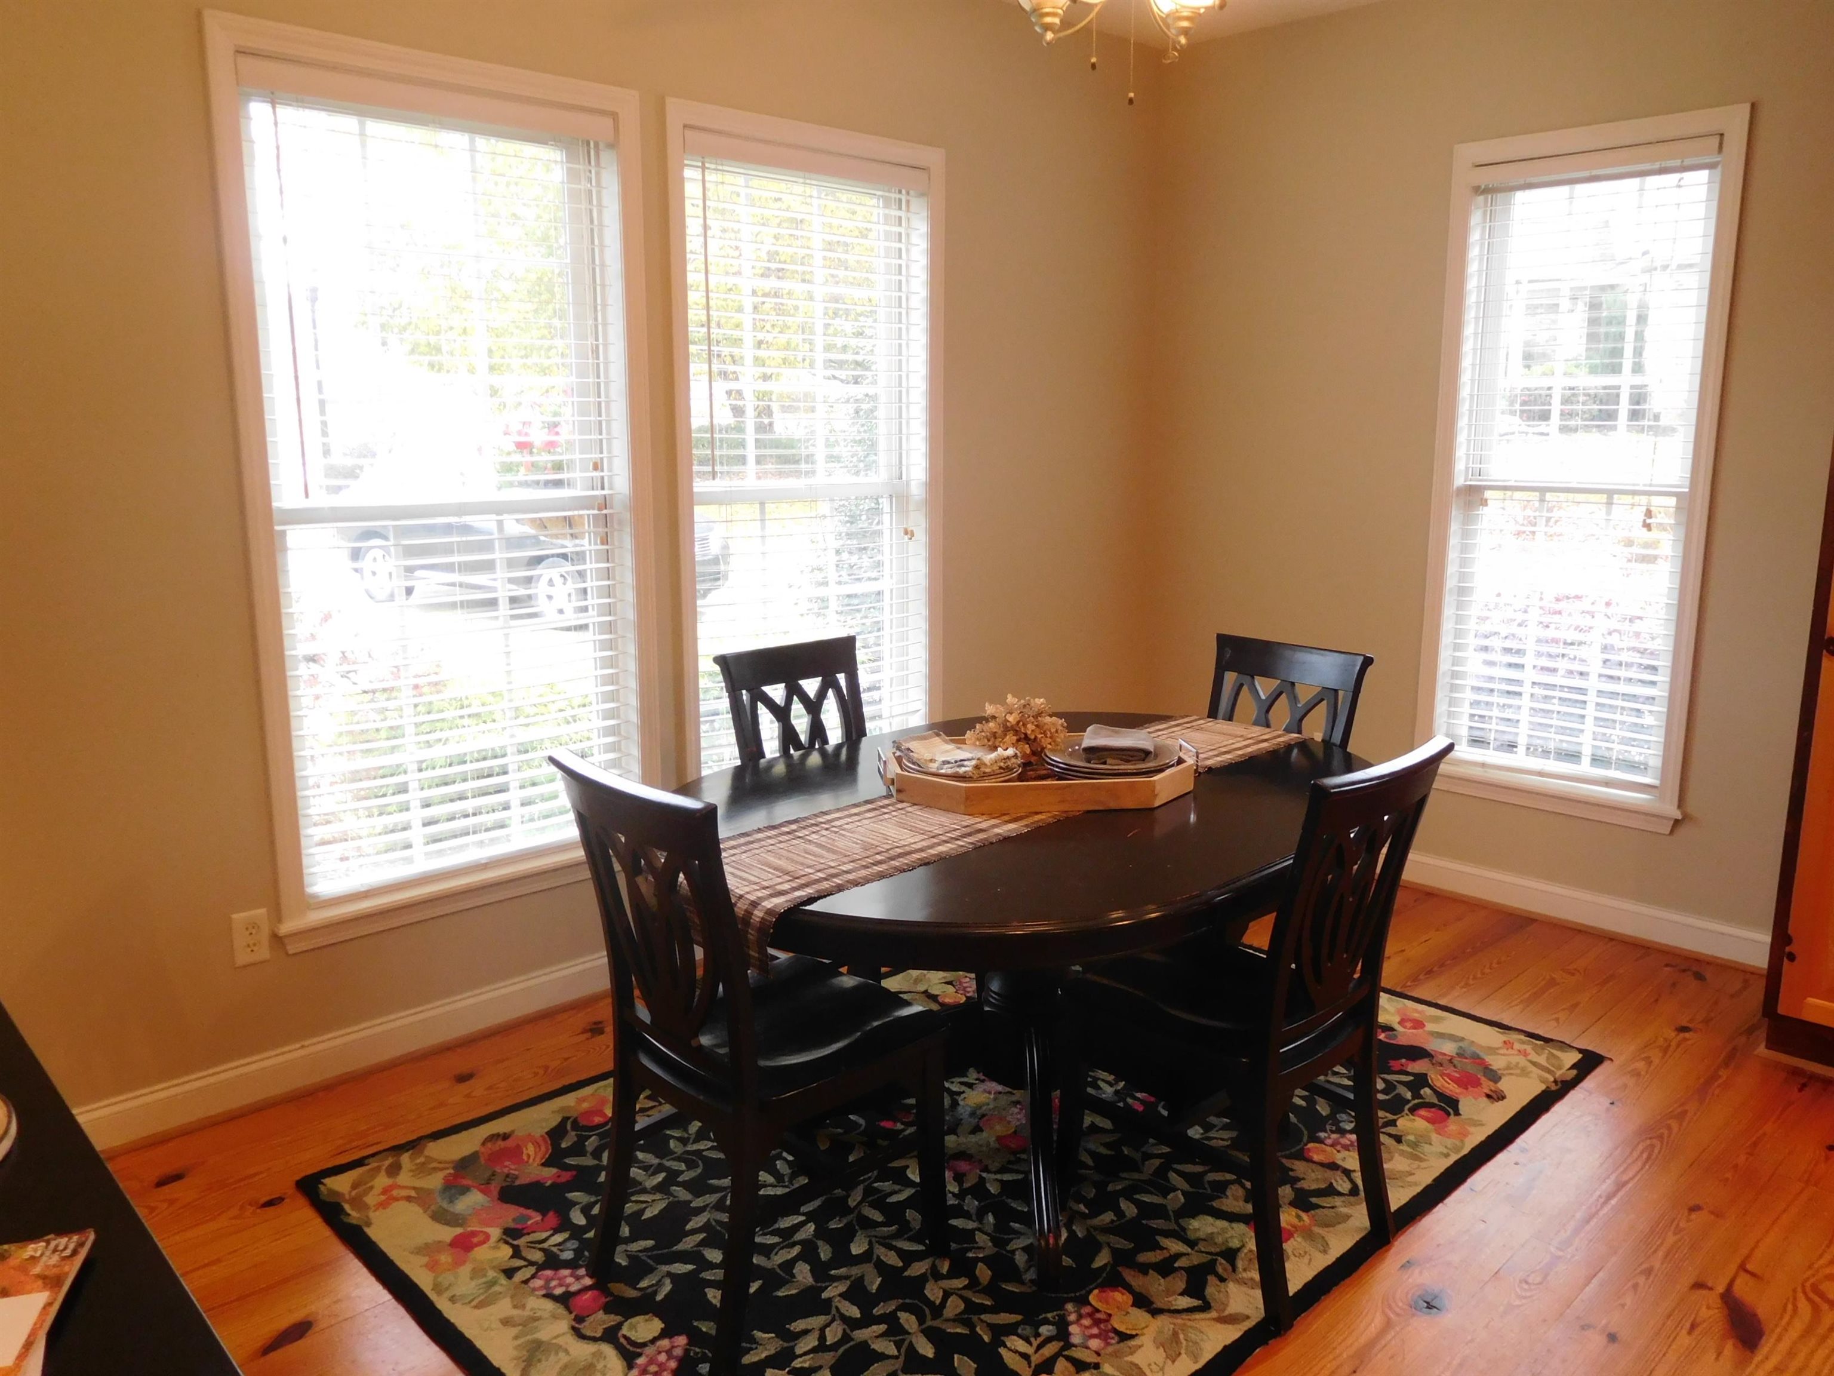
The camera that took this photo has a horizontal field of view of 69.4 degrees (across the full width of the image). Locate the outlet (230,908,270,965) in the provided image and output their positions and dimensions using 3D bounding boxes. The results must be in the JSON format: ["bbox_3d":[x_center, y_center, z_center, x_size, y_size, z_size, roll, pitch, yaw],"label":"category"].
[{"bbox_3d":[-1.445,0.544,2.879,0.071,0.116,0.010,-10,15,-42],"label":"outlet"}]

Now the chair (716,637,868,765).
[{"bbox_3d":[-0.128,0.400,3.110,0.465,0.955,0.550,-10,15,-42],"label":"chair"}]

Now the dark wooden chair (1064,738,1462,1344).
[{"bbox_3d":[0.562,0.543,2.353,0.465,0.955,0.550,-11,15,-44],"label":"dark wooden chair"}]

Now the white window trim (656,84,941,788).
[{"bbox_3d":[-0.252,-0.578,3.788,0.982,1.941,0.070,-10,15,-42],"label":"white window trim"}]

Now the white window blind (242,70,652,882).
[{"bbox_3d":[-1.057,-0.438,3.123,0.859,1.768,0.060,-10,15,-42],"label":"white window blind"}]

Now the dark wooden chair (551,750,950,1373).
[{"bbox_3d":[-0.255,0.566,2.261,0.465,0.955,0.550,10,15,43],"label":"dark wooden chair"}]

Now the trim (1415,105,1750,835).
[{"bbox_3d":[1.835,-0.583,3.785,0.070,1.941,0.791,-10,15,-42],"label":"trim"}]

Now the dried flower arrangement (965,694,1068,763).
[{"bbox_3d":[0.210,0.086,2.788,0.205,0.140,0.175,1,11,4],"label":"dried flower arrangement"}]

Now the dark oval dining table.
[{"bbox_3d":[0.240,0.576,2.740,1.626,0.747,1.223,-11,15,-44],"label":"dark oval dining table"}]

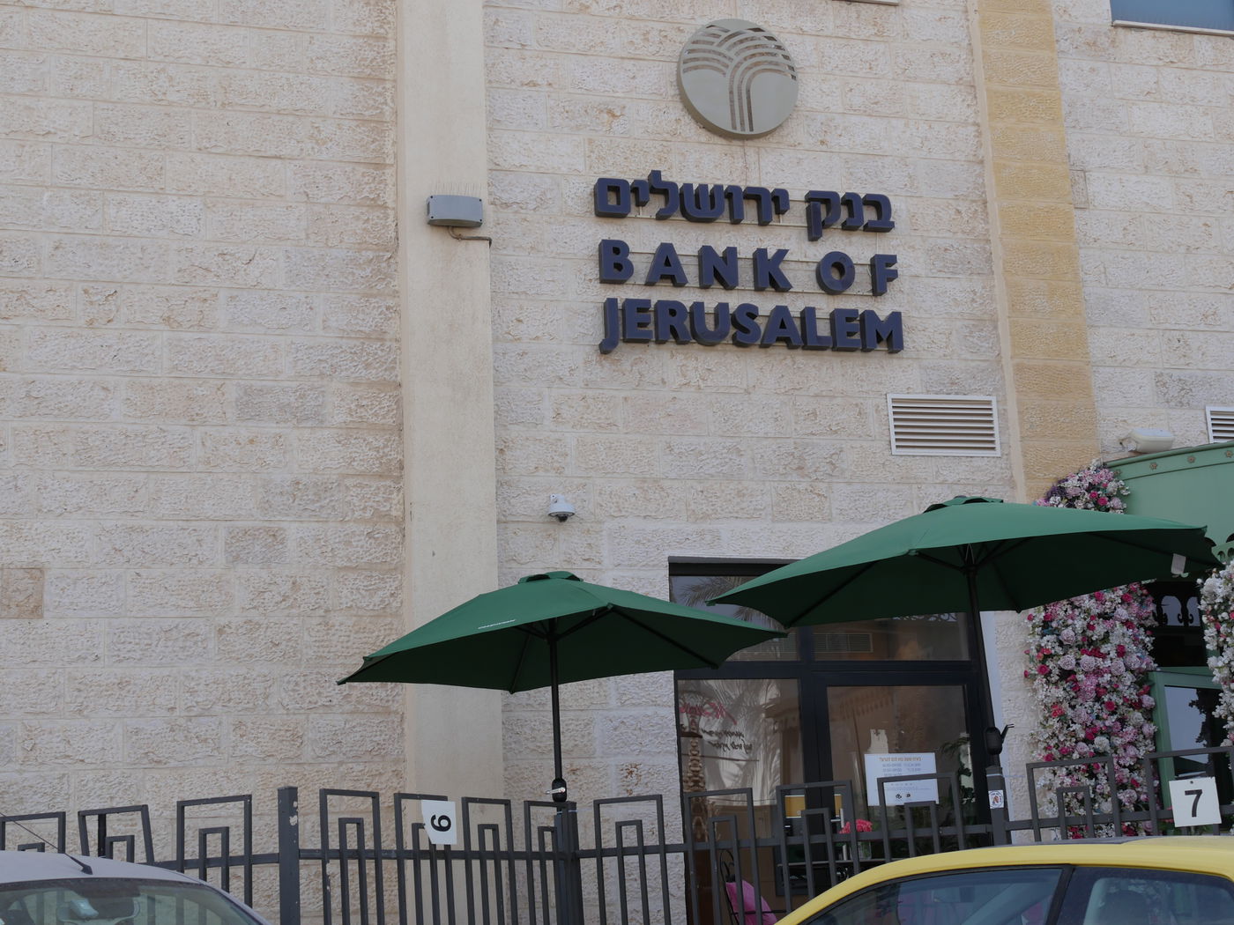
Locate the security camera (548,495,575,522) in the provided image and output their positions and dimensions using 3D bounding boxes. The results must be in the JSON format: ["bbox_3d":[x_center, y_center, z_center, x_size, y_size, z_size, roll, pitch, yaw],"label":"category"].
[{"bbox_3d":[-0.369,0.300,12.325,0.188,0.211,0.210,1,-13,-16],"label":"security camera"}]

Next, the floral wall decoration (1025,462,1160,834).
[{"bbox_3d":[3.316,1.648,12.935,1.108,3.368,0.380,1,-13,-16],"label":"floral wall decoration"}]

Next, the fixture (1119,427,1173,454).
[{"bbox_3d":[3.929,-0.152,13.672,0.308,0.224,0.250,1,-13,-16],"label":"fixture"}]

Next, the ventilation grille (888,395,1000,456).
[{"bbox_3d":[2.356,-0.261,13.352,0.855,0.445,0.060,1,-13,-16],"label":"ventilation grille"}]

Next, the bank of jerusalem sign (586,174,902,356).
[{"bbox_3d":[0.946,-1.371,13.142,2.236,1.334,0.140,1,-13,-16],"label":"bank of jerusalem sign"}]

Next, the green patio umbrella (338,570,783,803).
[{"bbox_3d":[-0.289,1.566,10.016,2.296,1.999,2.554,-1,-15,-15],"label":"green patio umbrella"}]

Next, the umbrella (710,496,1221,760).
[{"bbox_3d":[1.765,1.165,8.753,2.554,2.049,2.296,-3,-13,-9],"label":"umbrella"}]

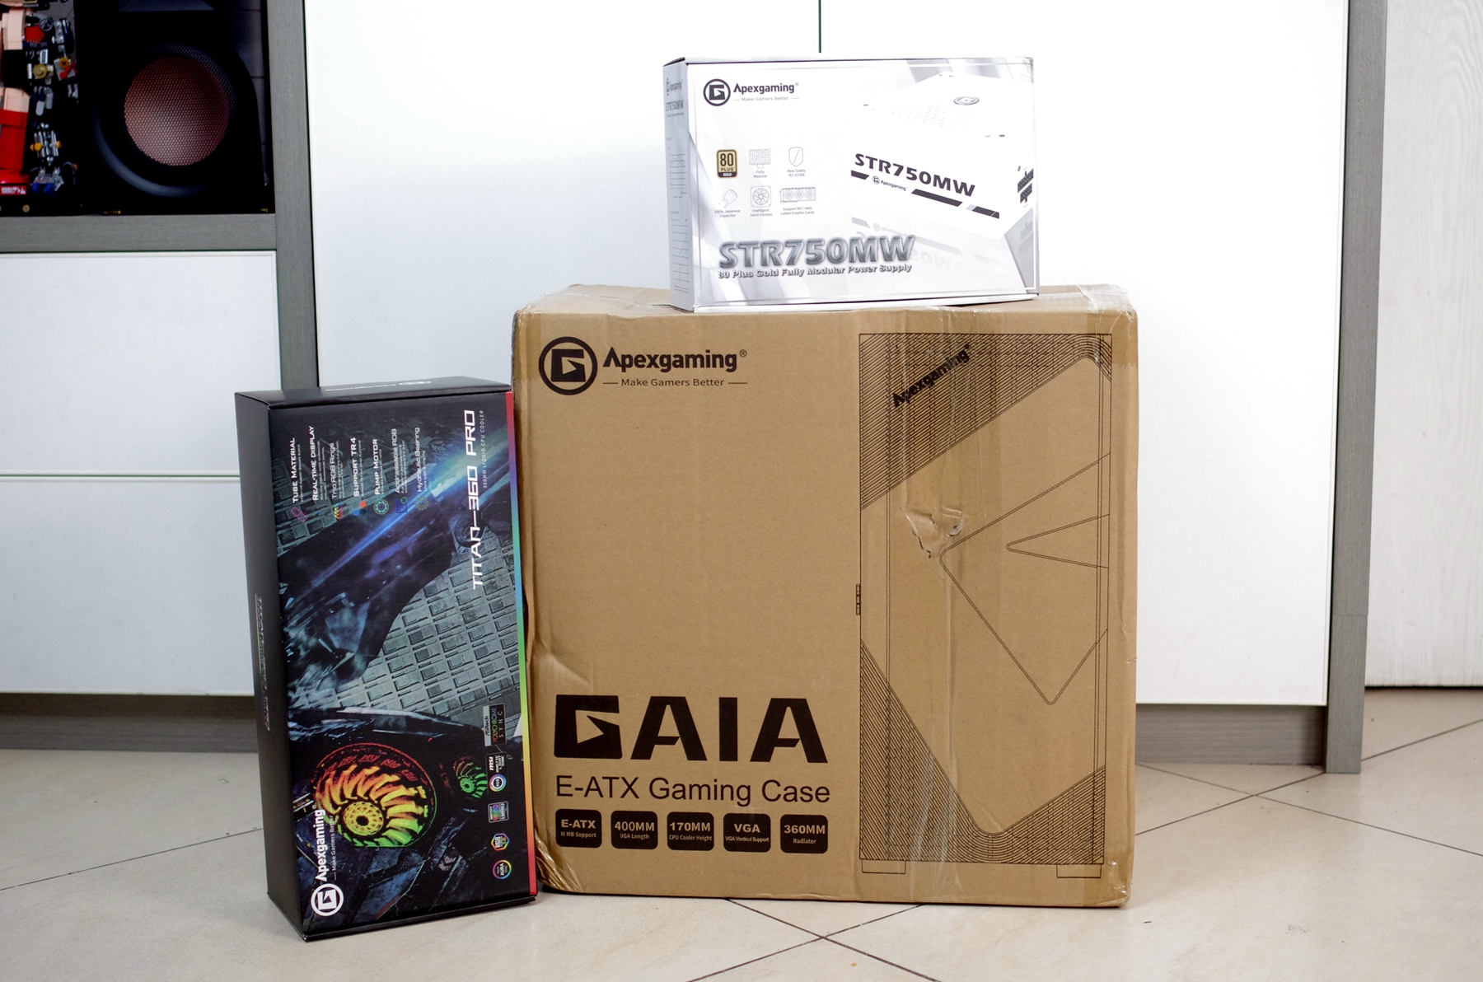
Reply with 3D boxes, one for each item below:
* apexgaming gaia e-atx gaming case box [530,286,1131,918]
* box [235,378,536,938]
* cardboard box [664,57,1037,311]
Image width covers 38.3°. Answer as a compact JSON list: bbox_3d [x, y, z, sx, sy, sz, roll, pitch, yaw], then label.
[{"bbox_3d":[0.087,0.085,2.010,0.539,0.530,0.270,0,9,6],"label":"apexgaming gaia e-atx gaming case box"},{"bbox_3d":[-0.316,0.140,1.905,0.210,0.461,0.136,-6,9,-25],"label":"box"},{"bbox_3d":[0.098,-0.277,1.921,0.318,0.213,0.091,-4,9,-15],"label":"cardboard box"}]

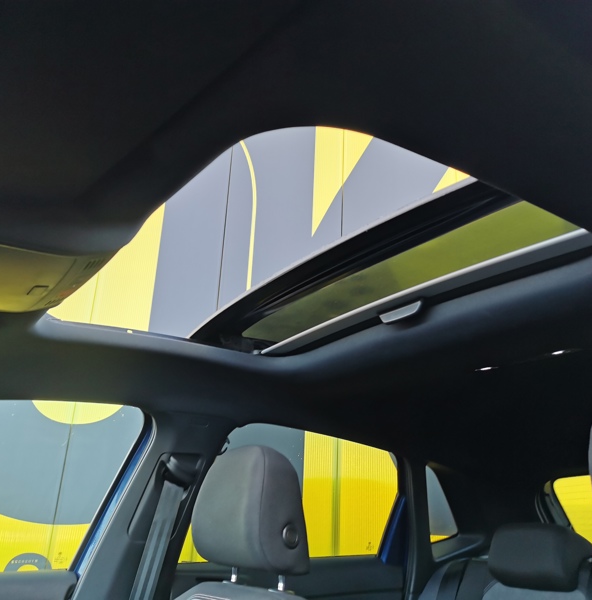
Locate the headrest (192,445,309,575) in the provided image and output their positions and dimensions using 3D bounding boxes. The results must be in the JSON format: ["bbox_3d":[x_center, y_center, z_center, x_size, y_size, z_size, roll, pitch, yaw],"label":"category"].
[{"bbox_3d":[-0.078,0.341,1.024,0.125,0.190,0.250,17,-25,-32],"label":"headrest"}]

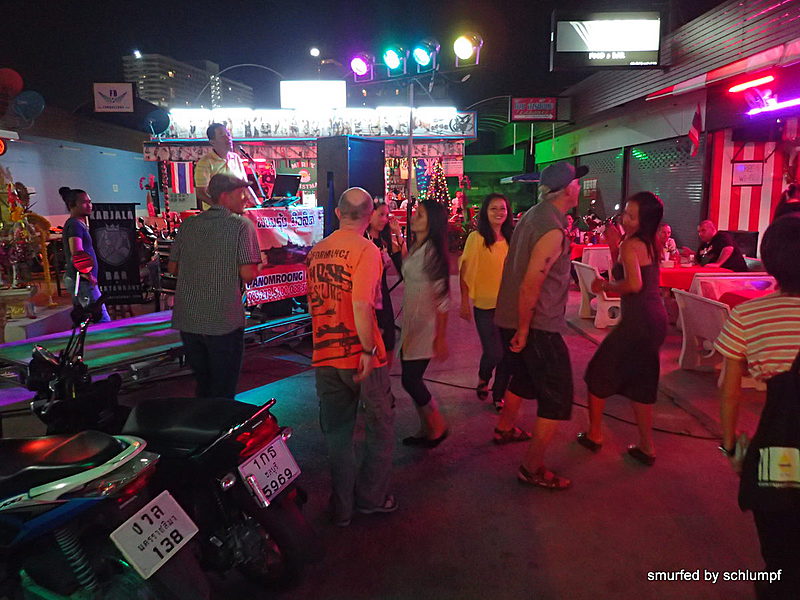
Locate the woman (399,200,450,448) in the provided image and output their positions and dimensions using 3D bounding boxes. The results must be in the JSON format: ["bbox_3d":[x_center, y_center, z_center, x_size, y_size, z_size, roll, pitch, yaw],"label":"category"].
[{"bbox_3d":[0.165,0.176,3.835,0.350,1.610,0.420,-5,11,-25],"label":"woman"}]

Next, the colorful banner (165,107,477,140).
[{"bbox_3d":[-2.051,-4.555,14.910,8.000,0.840,0.220,0,11,1],"label":"colorful banner"}]

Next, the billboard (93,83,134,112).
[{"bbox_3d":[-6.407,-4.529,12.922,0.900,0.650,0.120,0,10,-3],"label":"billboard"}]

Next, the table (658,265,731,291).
[{"bbox_3d":[3.320,-0.012,6.897,1.120,0.750,0.800,0,10,0],"label":"table"}]

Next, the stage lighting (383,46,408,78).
[{"bbox_3d":[-0.049,-2.590,6.275,0.210,0.250,0.270,8,40,37],"label":"stage lighting"}]

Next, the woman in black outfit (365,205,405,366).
[{"bbox_3d":[-0.155,0.018,4.483,0.460,1.560,0.380,-8,13,-36],"label":"woman in black outfit"}]

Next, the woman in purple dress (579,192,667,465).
[{"bbox_3d":[1.360,0.163,3.564,0.520,1.620,0.430,5,12,25],"label":"woman in purple dress"}]

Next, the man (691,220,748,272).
[{"bbox_3d":[3.220,-0.174,6.075,0.820,1.220,0.600,-2,11,-13],"label":"man"}]

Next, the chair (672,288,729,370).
[{"bbox_3d":[2.670,0.311,4.763,0.570,0.760,0.600,-1,11,-7],"label":"chair"}]

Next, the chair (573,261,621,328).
[{"bbox_3d":[2.560,-0.071,7.242,0.580,0.740,0.600,0,10,3],"label":"chair"}]

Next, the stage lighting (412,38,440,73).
[{"bbox_3d":[0.282,-2.551,6.028,0.210,0.250,0.270,8,40,37],"label":"stage lighting"}]

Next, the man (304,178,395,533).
[{"bbox_3d":[-0.225,0.287,2.920,0.490,1.690,0.370,5,11,26],"label":"man"}]

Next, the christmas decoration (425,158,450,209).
[{"bbox_3d":[0.987,-3.013,15.205,0.760,1.550,0.760,0,11,0],"label":"christmas decoration"}]

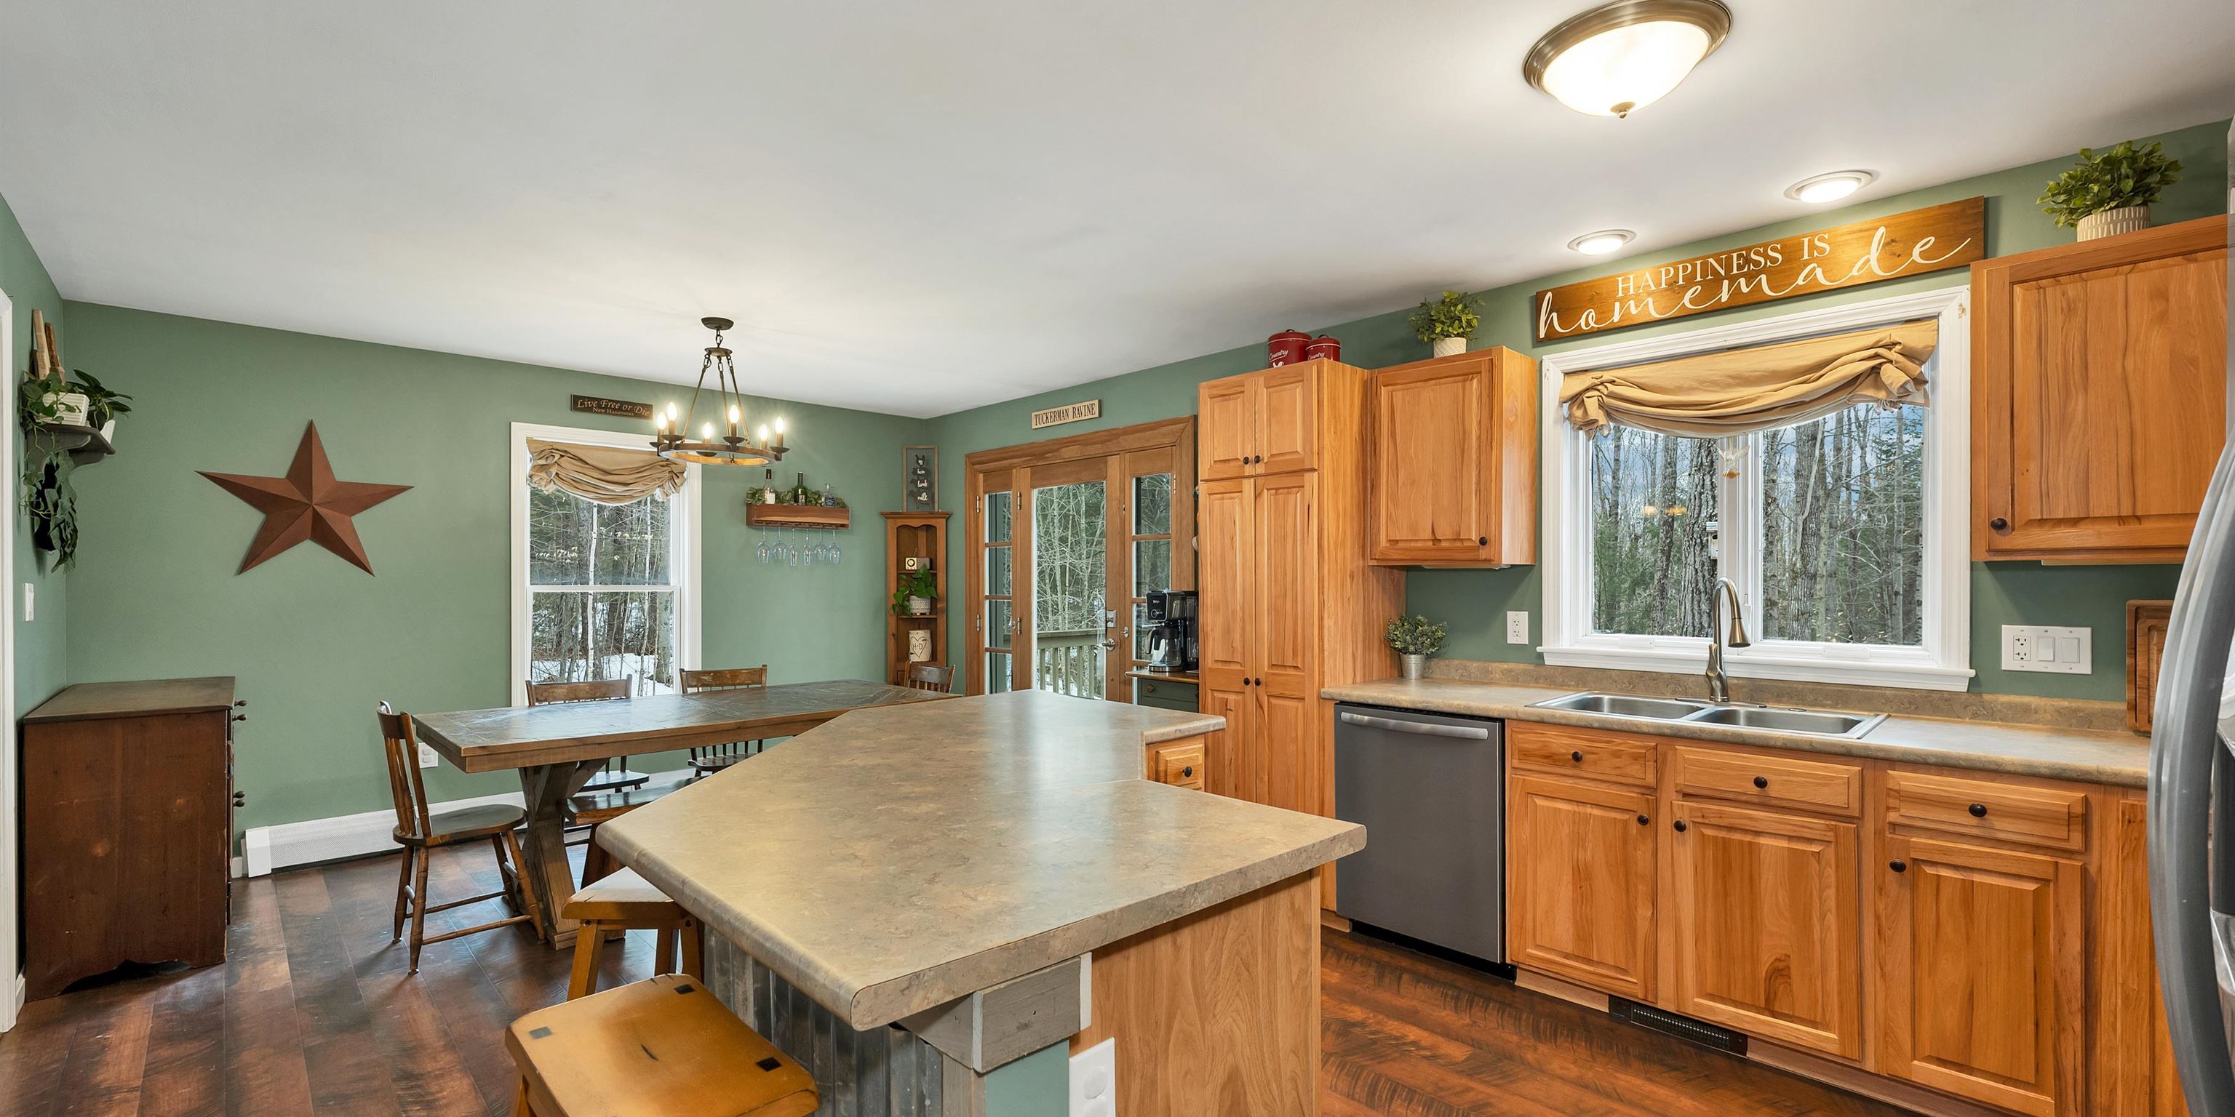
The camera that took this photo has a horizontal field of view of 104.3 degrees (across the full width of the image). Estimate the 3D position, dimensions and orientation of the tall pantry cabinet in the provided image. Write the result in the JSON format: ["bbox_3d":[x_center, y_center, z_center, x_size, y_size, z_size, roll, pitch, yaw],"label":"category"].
[{"bbox_3d":[0.764,0.339,3.646,0.590,2.137,0.640,-1,-1,44],"label":"tall pantry cabinet"}]

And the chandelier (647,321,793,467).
[{"bbox_3d":[-1.753,-0.740,3.863,0.570,0.610,0.570,-1,-1,44],"label":"chandelier"}]

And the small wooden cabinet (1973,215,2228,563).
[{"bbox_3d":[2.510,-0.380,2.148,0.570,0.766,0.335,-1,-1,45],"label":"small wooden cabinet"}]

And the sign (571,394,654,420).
[{"bbox_3d":[-2.836,-0.849,4.894,0.020,0.085,0.410,-1,-1,45],"label":"sign"}]

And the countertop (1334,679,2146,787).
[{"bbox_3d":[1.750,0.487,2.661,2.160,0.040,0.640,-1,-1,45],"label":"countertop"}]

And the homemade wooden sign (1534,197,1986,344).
[{"bbox_3d":[2.035,-0.927,2.892,1.210,0.188,0.020,-1,-1,44],"label":"homemade wooden sign"}]

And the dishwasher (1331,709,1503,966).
[{"bbox_3d":[1.216,0.965,3.176,0.600,0.860,0.620,-1,-1,44],"label":"dishwasher"}]

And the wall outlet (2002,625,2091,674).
[{"bbox_3d":[2.553,0.252,2.388,0.170,0.128,0.008,-1,-1,44],"label":"wall outlet"}]

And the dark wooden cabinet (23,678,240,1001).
[{"bbox_3d":[-3.631,0.961,3.262,1.120,0.875,0.480,-1,-1,45],"label":"dark wooden cabinet"}]

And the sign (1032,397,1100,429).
[{"bbox_3d":[-0.315,-0.859,5.209,0.590,0.098,0.020,-1,-1,44],"label":"sign"}]

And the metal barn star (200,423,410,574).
[{"bbox_3d":[-3.684,-0.273,3.981,0.085,0.710,0.735,-1,-1,45],"label":"metal barn star"}]

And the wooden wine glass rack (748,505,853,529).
[{"bbox_3d":[-2.057,-0.265,5.621,0.125,0.138,0.630,-1,-1,44],"label":"wooden wine glass rack"}]

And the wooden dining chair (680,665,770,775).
[{"bbox_3d":[-1.877,0.984,4.301,0.420,0.880,0.480,1,-1,-39],"label":"wooden dining chair"}]

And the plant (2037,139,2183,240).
[{"bbox_3d":[2.481,-0.883,2.166,0.245,0.240,0.240,-1,-1,45],"label":"plant"}]

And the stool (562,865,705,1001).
[{"bbox_3d":[-1.050,1.058,2.100,0.380,0.620,0.480,0,-1,0],"label":"stool"}]

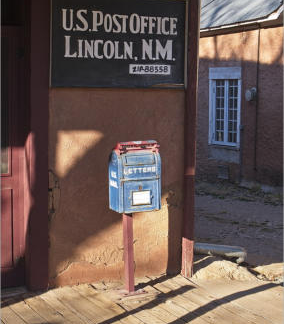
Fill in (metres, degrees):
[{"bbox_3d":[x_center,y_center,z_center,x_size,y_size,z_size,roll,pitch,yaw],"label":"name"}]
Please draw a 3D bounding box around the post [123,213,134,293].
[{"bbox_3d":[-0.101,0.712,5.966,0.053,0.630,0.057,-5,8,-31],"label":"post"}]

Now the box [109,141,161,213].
[{"bbox_3d":[-0.053,0.104,5.790,0.340,0.520,0.200,-4,8,-24],"label":"box"}]

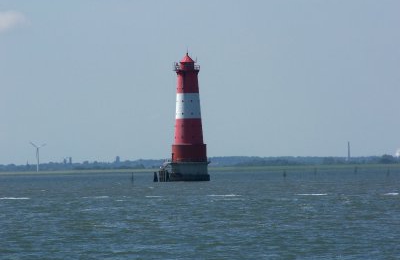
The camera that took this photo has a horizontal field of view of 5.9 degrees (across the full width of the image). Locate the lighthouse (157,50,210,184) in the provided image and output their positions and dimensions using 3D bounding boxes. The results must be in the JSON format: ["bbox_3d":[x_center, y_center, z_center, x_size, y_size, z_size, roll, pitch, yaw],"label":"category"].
[{"bbox_3d":[-3.840,-3.620,1077.000,13.600,35.600,12.000,-1,-1,0],"label":"lighthouse"}]

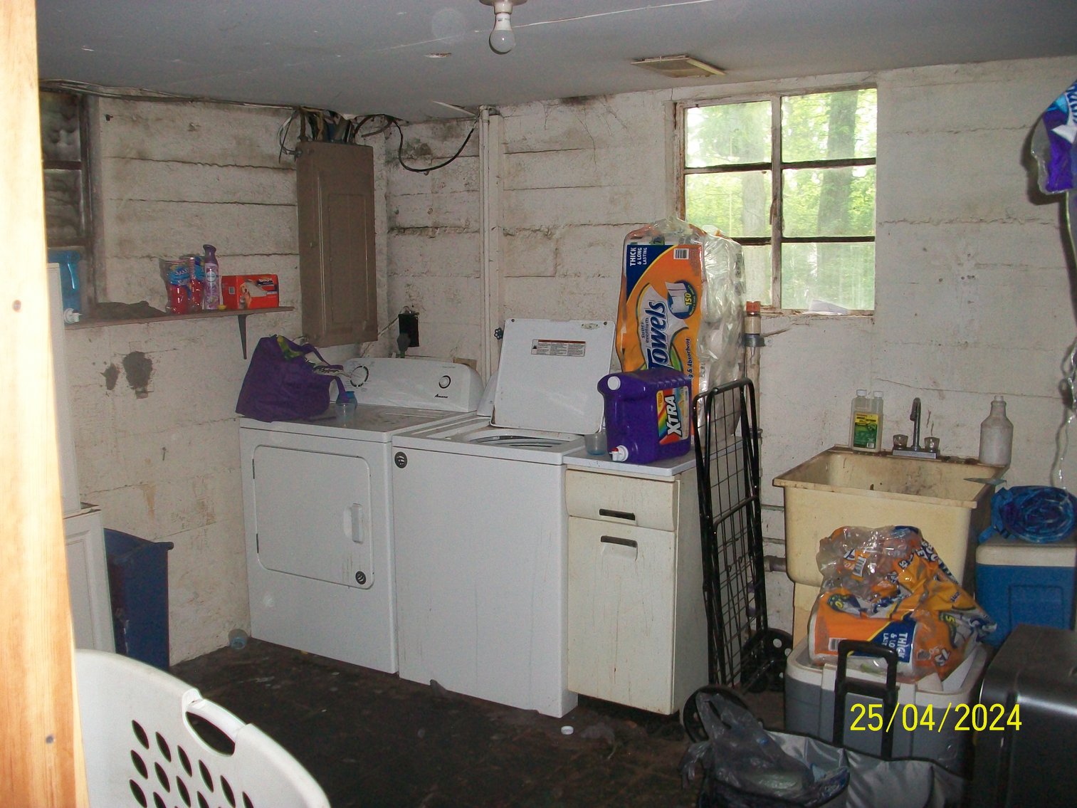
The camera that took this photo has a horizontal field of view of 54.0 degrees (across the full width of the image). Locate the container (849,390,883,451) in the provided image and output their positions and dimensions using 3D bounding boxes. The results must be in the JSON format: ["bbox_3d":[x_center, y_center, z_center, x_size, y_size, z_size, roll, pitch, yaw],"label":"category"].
[{"bbox_3d":[1.145,0.055,3.682,0.096,0.215,0.058,6,11,38],"label":"container"}]

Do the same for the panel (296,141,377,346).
[{"bbox_3d":[-0.860,-0.678,4.531,0.120,0.840,0.345,5,10,32],"label":"panel"}]

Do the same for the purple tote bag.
[{"bbox_3d":[-0.982,-0.096,4.175,0.360,0.300,0.250,0,9,0],"label":"purple tote bag"}]

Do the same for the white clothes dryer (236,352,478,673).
[{"bbox_3d":[-0.684,0.400,4.343,0.737,1.086,0.690,5,10,30],"label":"white clothes dryer"}]

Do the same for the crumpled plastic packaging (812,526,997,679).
[{"bbox_3d":[1.014,0.520,2.963,0.480,0.370,0.290,2,9,17],"label":"crumpled plastic packaging"}]

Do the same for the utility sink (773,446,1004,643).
[{"bbox_3d":[1.165,0.640,3.508,0.598,0.850,0.634,5,10,31],"label":"utility sink"}]

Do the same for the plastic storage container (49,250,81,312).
[{"bbox_3d":[-1.594,-0.369,3.376,0.230,0.235,0.140,5,10,31],"label":"plastic storage container"}]

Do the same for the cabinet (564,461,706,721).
[{"bbox_3d":[0.405,0.604,3.686,0.383,0.870,0.605,5,10,30],"label":"cabinet"}]

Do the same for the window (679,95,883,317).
[{"bbox_3d":[0.865,-0.741,3.935,0.770,0.785,0.070,5,10,31],"label":"window"}]

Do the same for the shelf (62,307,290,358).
[{"bbox_3d":[-1.334,-0.215,3.742,0.220,0.215,1.100,5,10,32],"label":"shelf"}]

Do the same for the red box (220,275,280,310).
[{"bbox_3d":[-1.080,-0.423,3.979,0.085,0.122,0.207,5,10,31],"label":"red box"}]

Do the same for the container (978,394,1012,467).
[{"bbox_3d":[1.534,0.086,3.546,0.105,0.228,0.105,5,10,30],"label":"container"}]

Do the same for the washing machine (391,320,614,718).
[{"bbox_3d":[-0.050,0.344,3.861,0.695,1.285,0.690,5,10,31],"label":"washing machine"}]

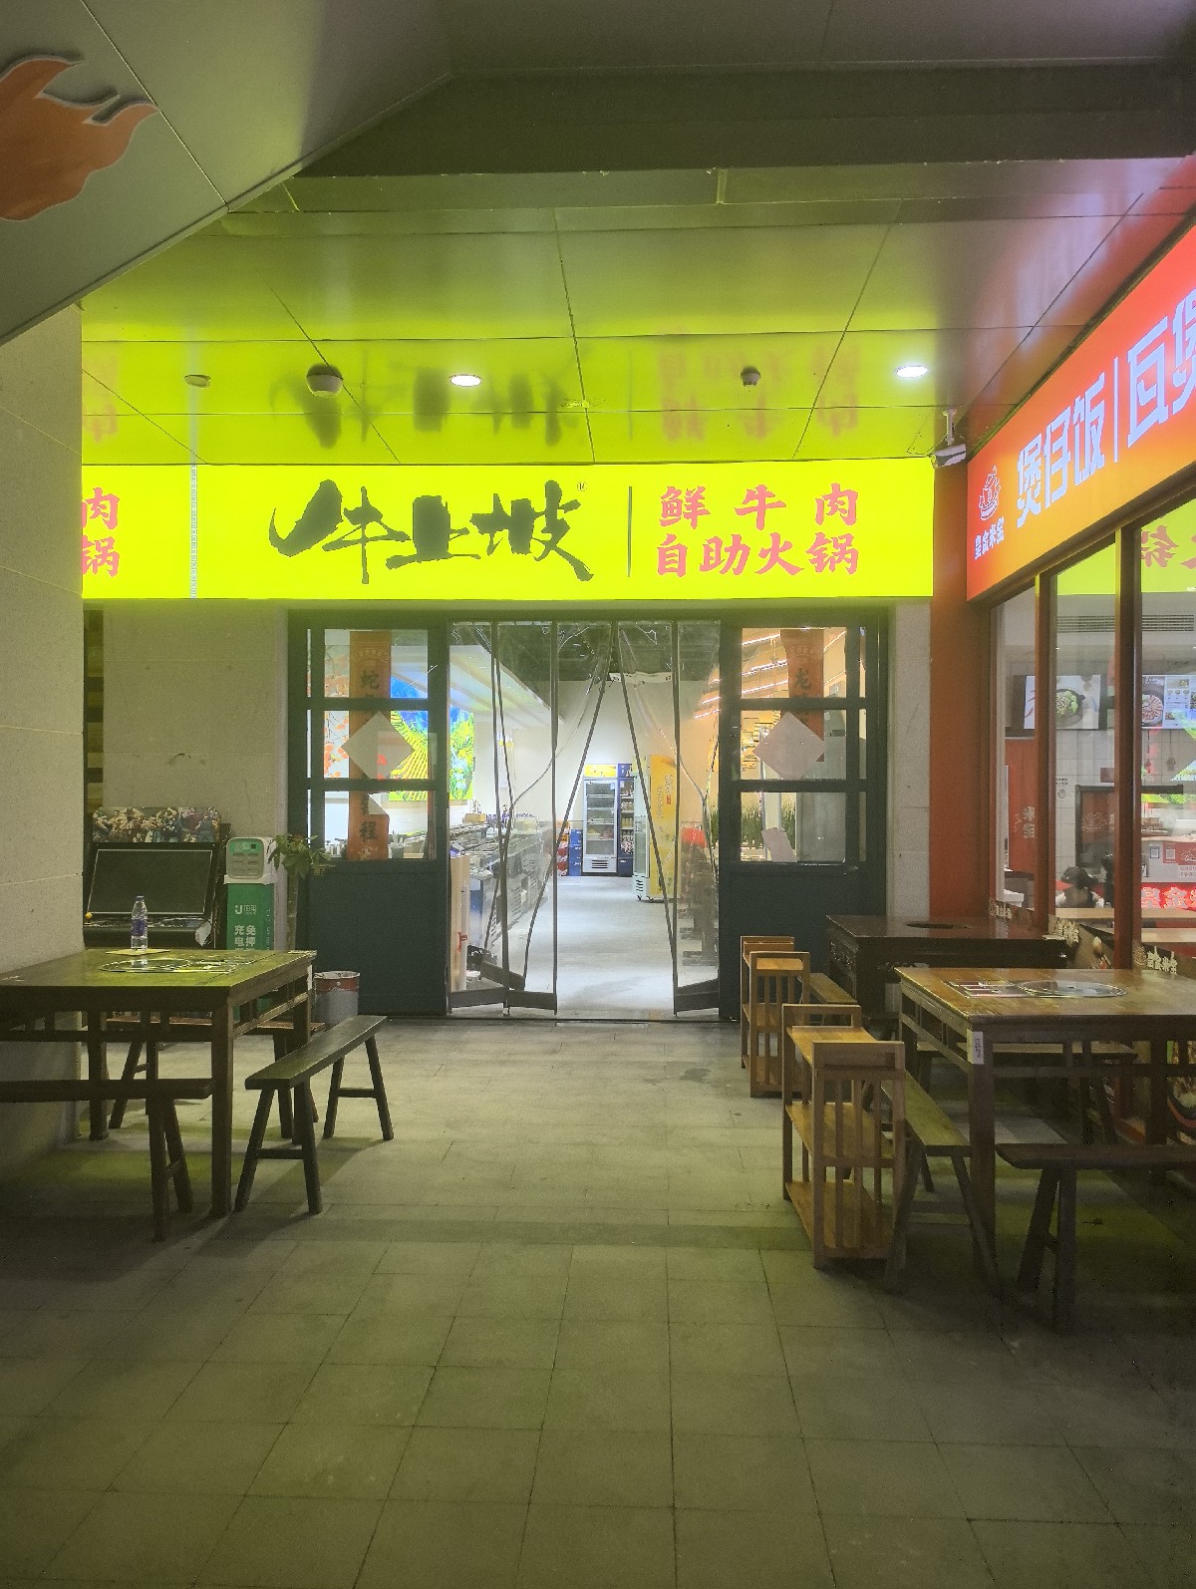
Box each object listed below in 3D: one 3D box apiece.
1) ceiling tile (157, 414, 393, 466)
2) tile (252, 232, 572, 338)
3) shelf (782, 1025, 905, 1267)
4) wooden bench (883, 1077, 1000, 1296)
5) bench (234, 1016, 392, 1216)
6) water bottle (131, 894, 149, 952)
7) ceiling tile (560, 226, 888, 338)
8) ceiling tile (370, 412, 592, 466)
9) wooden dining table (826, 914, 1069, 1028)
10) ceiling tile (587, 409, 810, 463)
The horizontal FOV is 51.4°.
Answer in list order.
[{"bbox_3d":[-1.817,-2.051,7.160,1.190,0.030,0.970,0,0,2],"label":"ceiling tile"},{"bbox_3d":[-0.716,-2.049,5.032,1.184,0.030,1.050,0,0,2],"label":"tile"},{"bbox_3d":[0.825,1.121,4.207,0.287,0.710,0.660,0,0,0],"label":"shelf"},{"bbox_3d":[1.044,1.239,4.146,0.340,0.475,1.180,0,0,3],"label":"wooden bench"},{"bbox_3d":[-1.053,1.210,4.813,0.303,0.492,1.210,0,0,6],"label":"bench"},{"bbox_3d":[-1.925,0.541,5.220,0.067,0.233,0.067,0,0,3],"label":"water bottle"},{"bbox_3d":[0.469,-2.032,4.956,1.200,0.030,1.085,0,0,3],"label":"ceiling tile"},{"bbox_3d":[-0.630,-2.047,7.135,1.184,0.030,1.000,0,0,2],"label":"ceiling tile"},{"bbox_3d":[1.719,1.068,6.308,0.997,0.796,0.997,0,0,2],"label":"wooden dining table"},{"bbox_3d":[0.565,-2.046,7.073,1.210,0.030,1.040,0,0,3],"label":"ceiling tile"}]

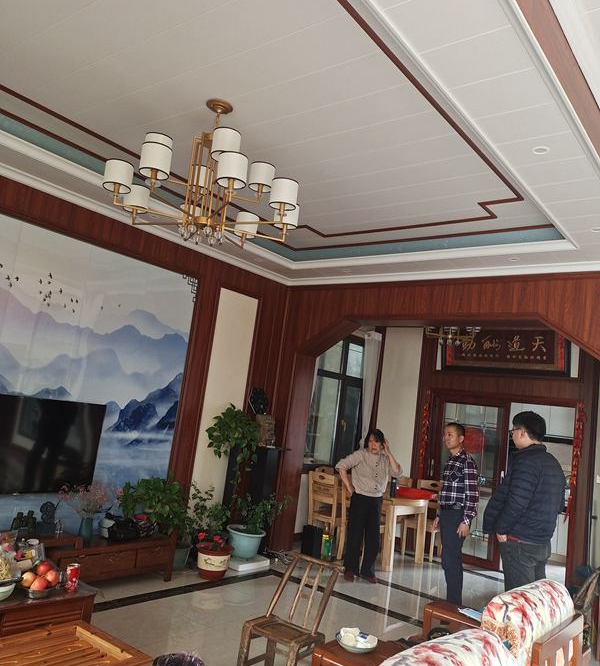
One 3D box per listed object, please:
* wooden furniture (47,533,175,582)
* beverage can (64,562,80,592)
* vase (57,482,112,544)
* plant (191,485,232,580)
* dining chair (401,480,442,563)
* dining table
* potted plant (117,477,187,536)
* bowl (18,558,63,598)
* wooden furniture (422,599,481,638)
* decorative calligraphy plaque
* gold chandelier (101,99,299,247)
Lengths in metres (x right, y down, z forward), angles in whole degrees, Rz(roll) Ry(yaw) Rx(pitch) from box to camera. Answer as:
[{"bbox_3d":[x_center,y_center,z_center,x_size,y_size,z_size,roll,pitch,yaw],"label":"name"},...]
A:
[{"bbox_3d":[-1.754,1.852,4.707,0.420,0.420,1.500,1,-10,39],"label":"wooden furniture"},{"bbox_3d":[-1.195,1.291,3.056,0.066,0.120,0.066,7,-8,1],"label":"beverage can"},{"bbox_3d":[-1.659,1.410,4.489,0.380,0.460,0.380,1,-10,39],"label":"vase"},{"bbox_3d":[-0.803,1.819,5.328,0.380,0.820,0.380,1,-10,39],"label":"plant"},{"bbox_3d":[1.605,2.355,7.333,0.420,0.920,0.450,1,-10,39],"label":"dining chair"},{"bbox_3d":[0.764,2.288,7.028,1.300,0.755,0.820,1,-10,39],"label":"dining table"},{"bbox_3d":[-1.313,1.534,5.108,0.500,0.470,0.550,1,-10,39],"label":"potted plant"},{"bbox_3d":[-1.261,1.200,2.831,0.190,0.165,0.190,7,-8,1],"label":"bowl"},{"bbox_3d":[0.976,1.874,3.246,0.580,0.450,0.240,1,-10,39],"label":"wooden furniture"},{"bbox_3d":[2.530,0.183,7.203,1.480,0.520,0.060,1,-10,39],"label":"decorative calligraphy plaque"},{"bbox_3d":[-0.554,-0.969,3.486,1.130,0.860,1.130,1,-10,39],"label":"gold chandelier"}]

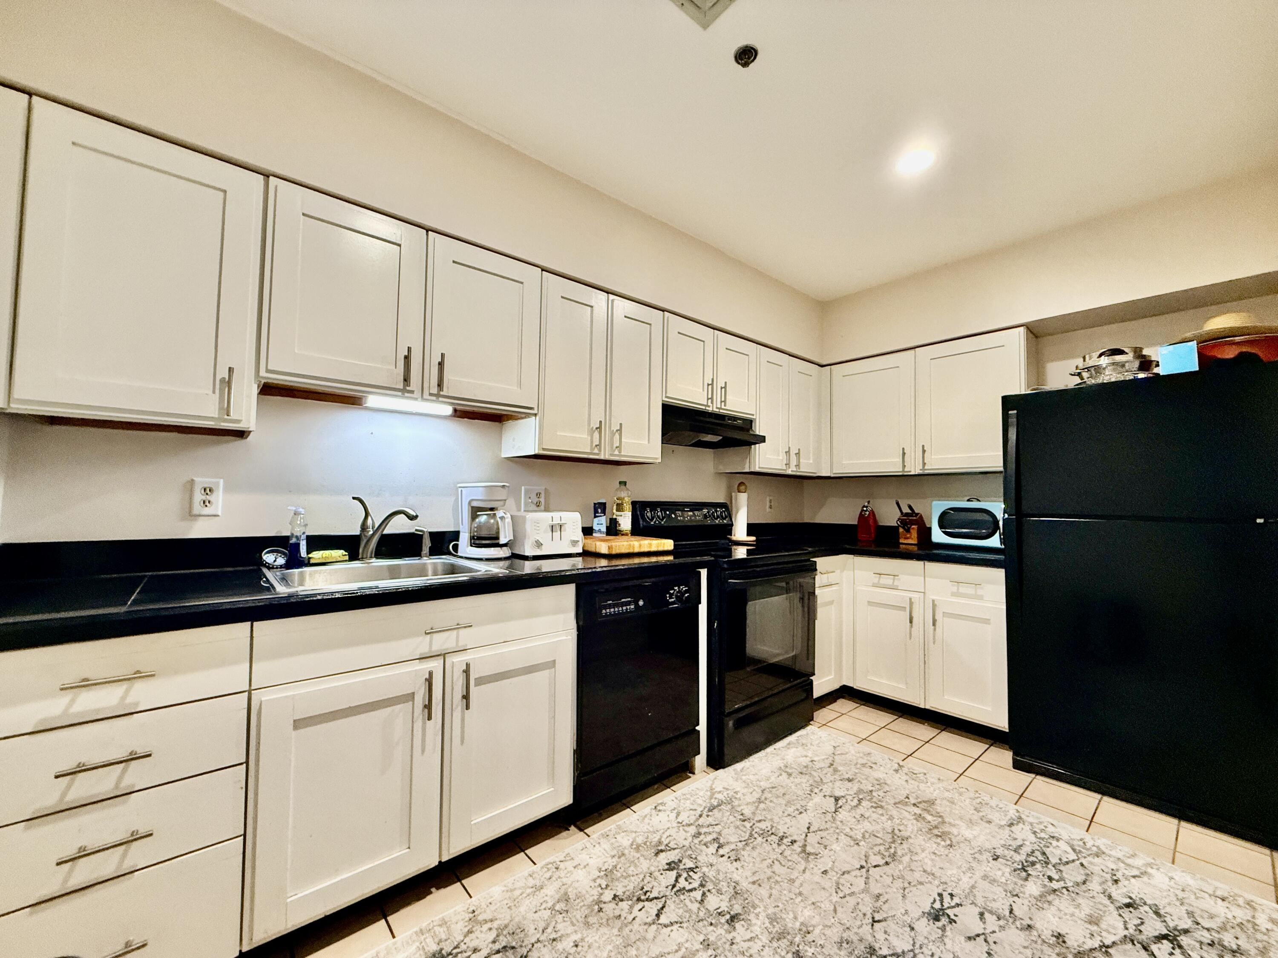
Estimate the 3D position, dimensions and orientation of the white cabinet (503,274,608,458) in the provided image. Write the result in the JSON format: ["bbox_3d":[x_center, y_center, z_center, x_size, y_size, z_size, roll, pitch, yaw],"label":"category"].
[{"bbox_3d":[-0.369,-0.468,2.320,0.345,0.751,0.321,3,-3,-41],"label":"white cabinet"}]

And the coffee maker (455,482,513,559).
[{"bbox_3d":[-0.612,0.168,2.083,0.240,0.298,0.165,-1,-3,41],"label":"coffee maker"}]

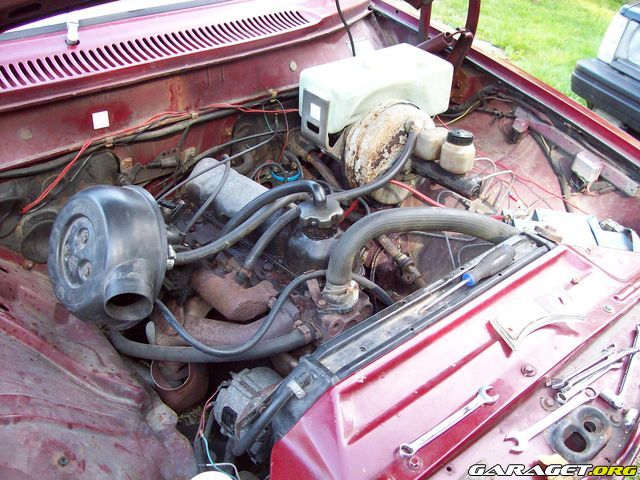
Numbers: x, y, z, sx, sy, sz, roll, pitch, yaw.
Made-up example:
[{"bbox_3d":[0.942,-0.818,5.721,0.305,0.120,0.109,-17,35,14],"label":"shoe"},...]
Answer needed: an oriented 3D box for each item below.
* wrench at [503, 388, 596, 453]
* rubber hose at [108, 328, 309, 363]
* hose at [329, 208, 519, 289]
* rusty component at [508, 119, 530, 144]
[{"bbox_3d":[0.284,0.216,0.815,0.150,0.011,0.028,-21,42,-25],"label":"wrench"},{"bbox_3d":[-0.173,0.165,1.030,0.300,0.050,0.050,3,37,4],"label":"rubber hose"},{"bbox_3d":[0.159,0.010,1.015,0.315,0.110,0.060,-14,40,-18],"label":"hose"},{"bbox_3d":[0.450,-0.244,1.500,0.040,0.048,0.040,-24,43,-33],"label":"rusty component"}]

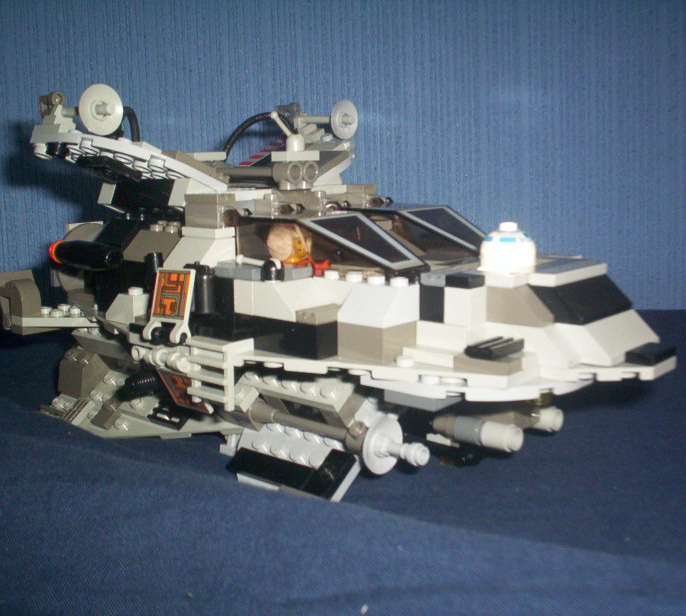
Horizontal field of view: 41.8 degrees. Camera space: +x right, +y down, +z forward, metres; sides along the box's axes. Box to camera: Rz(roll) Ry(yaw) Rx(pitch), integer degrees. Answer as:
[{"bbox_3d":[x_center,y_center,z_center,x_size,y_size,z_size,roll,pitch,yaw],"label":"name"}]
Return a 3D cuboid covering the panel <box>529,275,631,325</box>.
[{"bbox_3d":[0.066,-0.003,0.248,0.016,0.010,0.032,7,13,39],"label":"panel"}]

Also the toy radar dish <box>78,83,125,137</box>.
[{"bbox_3d":[-0.076,-0.062,0.281,0.005,0.016,0.016,7,12,39],"label":"toy radar dish"}]

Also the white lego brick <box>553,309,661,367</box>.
[{"bbox_3d":[0.072,0.007,0.244,0.016,0.010,0.032,7,13,39],"label":"white lego brick"}]

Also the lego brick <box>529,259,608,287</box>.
[{"bbox_3d":[0.062,-0.010,0.250,0.009,0.003,0.032,7,13,39],"label":"lego brick"}]

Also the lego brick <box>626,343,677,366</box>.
[{"bbox_3d":[0.081,0.012,0.237,0.008,0.003,0.016,7,12,39],"label":"lego brick"}]

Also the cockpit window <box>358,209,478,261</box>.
[{"bbox_3d":[0.030,-0.025,0.307,0.054,0.016,0.032,7,12,39],"label":"cockpit window"}]

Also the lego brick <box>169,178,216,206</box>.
[{"bbox_3d":[-0.050,-0.037,0.311,0.008,0.010,0.016,7,-10,39],"label":"lego brick"}]

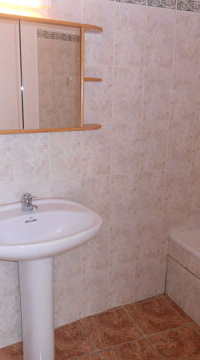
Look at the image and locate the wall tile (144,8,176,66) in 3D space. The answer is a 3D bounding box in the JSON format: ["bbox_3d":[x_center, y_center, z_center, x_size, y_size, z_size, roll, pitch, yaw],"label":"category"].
[{"bbox_3d":[0.358,-0.834,1.971,0.202,0.333,0.010,-5,16,-23],"label":"wall tile"}]

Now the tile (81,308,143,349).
[{"bbox_3d":[0.070,0.939,2.121,0.315,0.010,0.331,-5,16,-23],"label":"tile"}]

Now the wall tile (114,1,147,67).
[{"bbox_3d":[0.173,-0.816,1.893,0.202,0.333,0.010,-5,16,-23],"label":"wall tile"}]

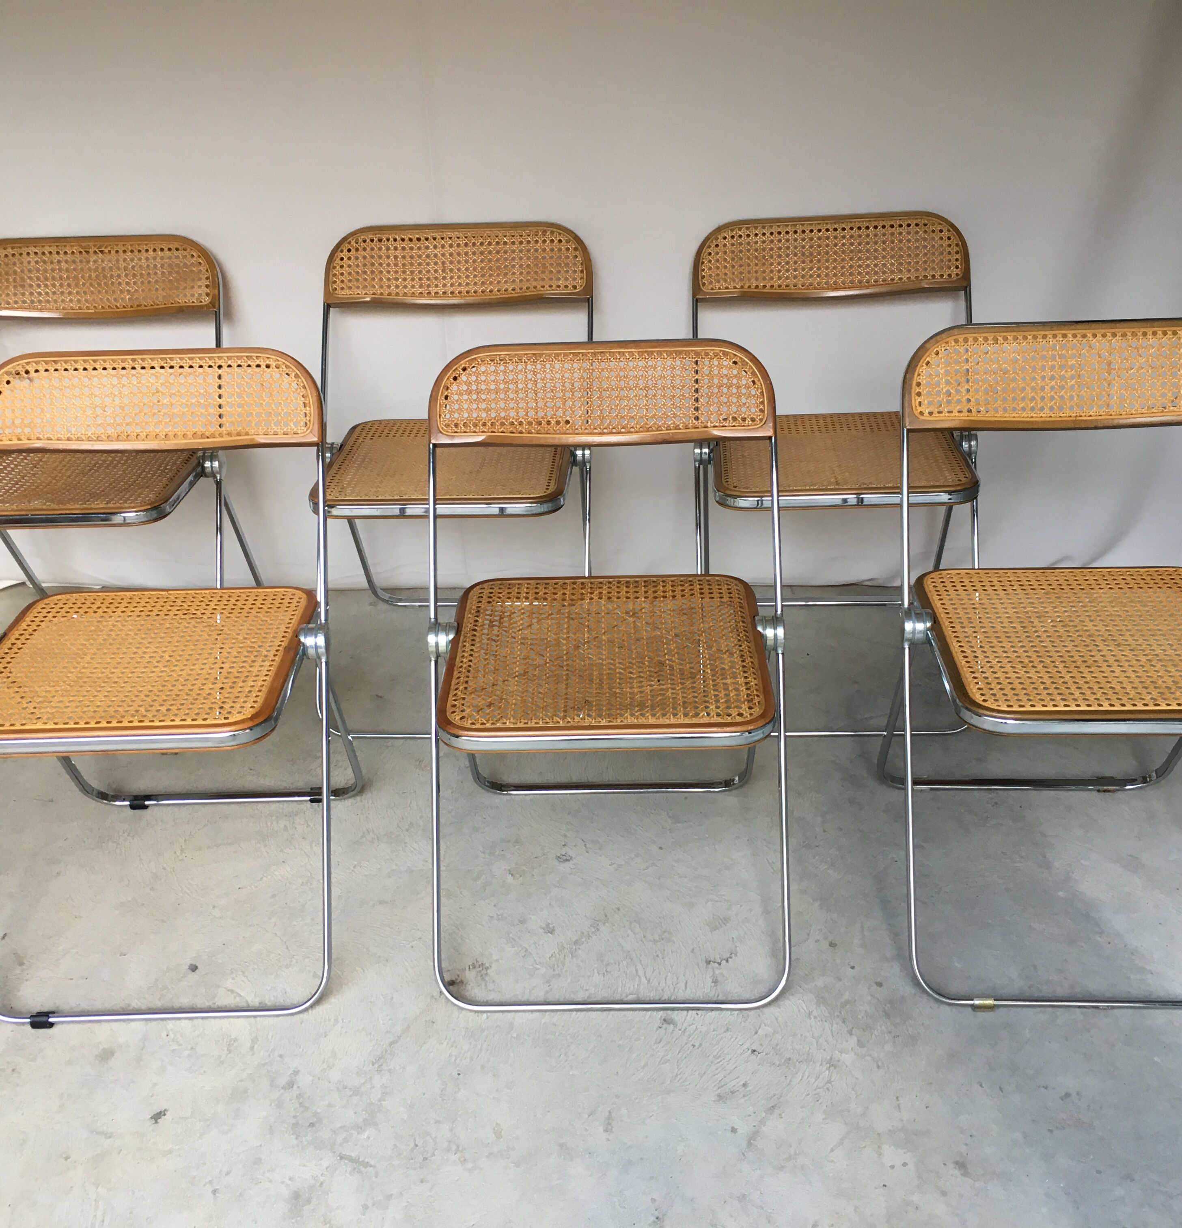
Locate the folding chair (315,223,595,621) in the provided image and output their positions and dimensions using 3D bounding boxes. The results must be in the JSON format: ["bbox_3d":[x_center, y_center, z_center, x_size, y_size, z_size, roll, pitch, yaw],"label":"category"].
[{"bbox_3d":[-0.229,-0.224,2.318,0.472,0.742,0.495,0,30,4],"label":"folding chair"}]

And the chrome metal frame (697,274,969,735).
[{"bbox_3d":[0.409,-0.231,2.289,0.472,0.742,0.495,0,30,3],"label":"chrome metal frame"}]

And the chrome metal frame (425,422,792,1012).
[{"bbox_3d":[0.023,0.121,1.797,0.472,0.647,0.477,-1,30,2],"label":"chrome metal frame"}]

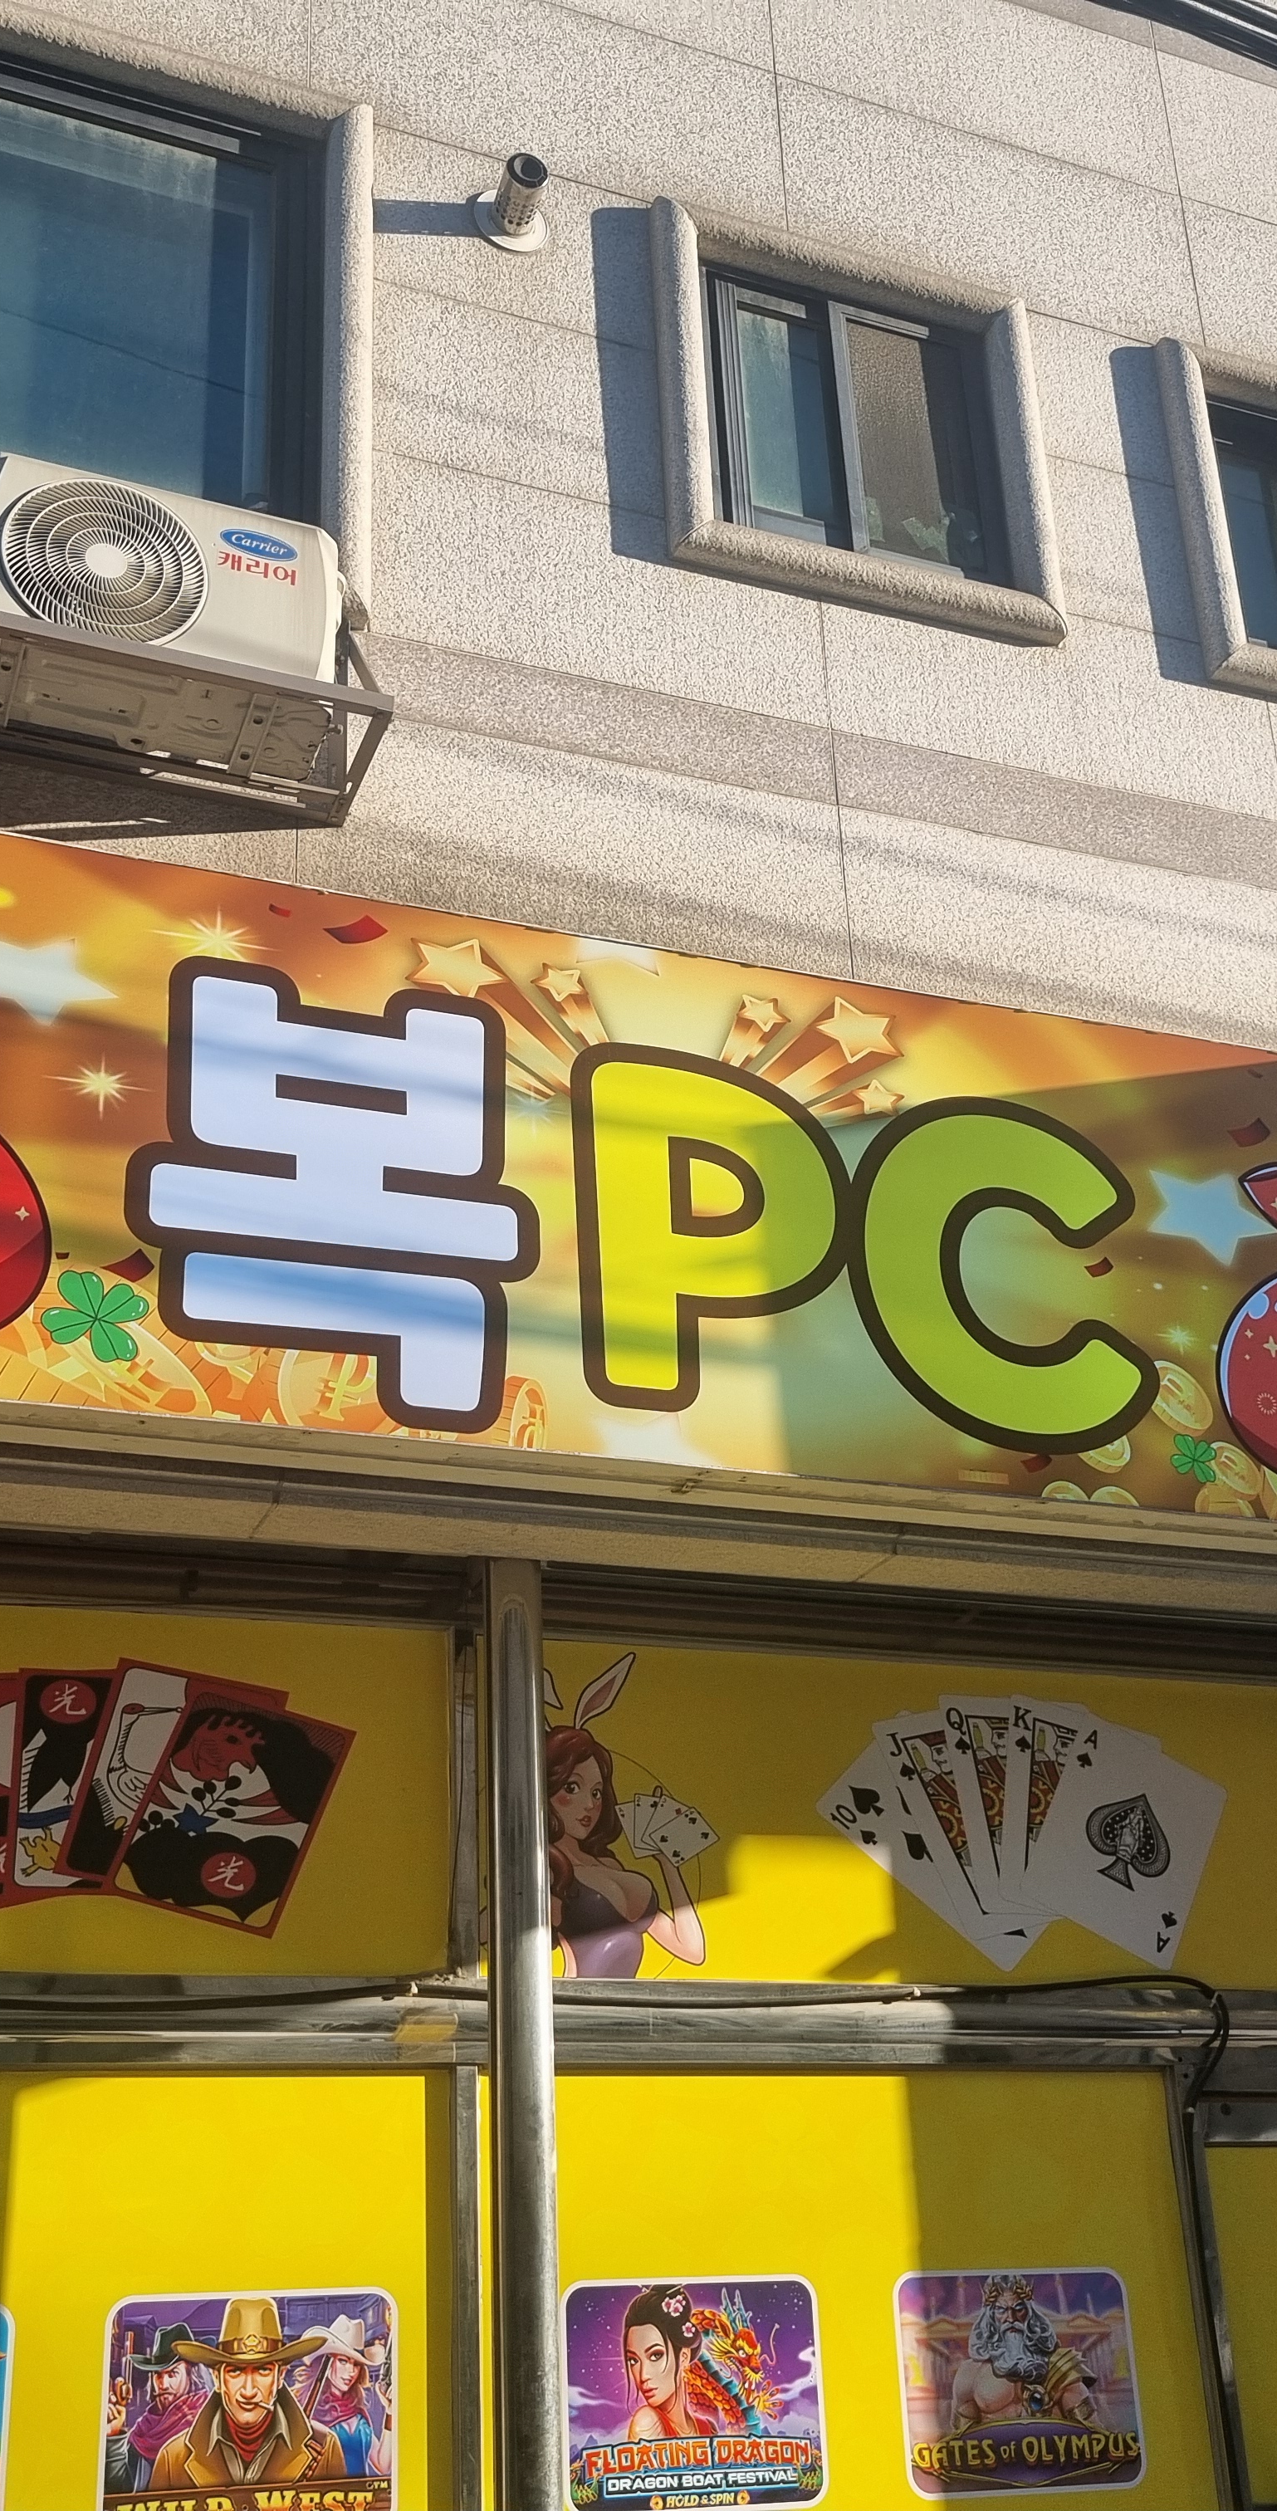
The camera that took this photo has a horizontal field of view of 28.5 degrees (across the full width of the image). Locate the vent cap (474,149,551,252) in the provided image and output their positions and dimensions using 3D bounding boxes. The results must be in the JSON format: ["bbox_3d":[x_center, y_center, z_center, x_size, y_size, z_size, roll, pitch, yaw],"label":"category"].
[{"bbox_3d":[-0.295,-2.647,6.282,0.189,0.189,0.172,7,-27,-19],"label":"vent cap"}]

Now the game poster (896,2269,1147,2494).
[{"bbox_3d":[0.786,2.309,5.165,0.548,0.416,0.013,7,-27,-19],"label":"game poster"}]

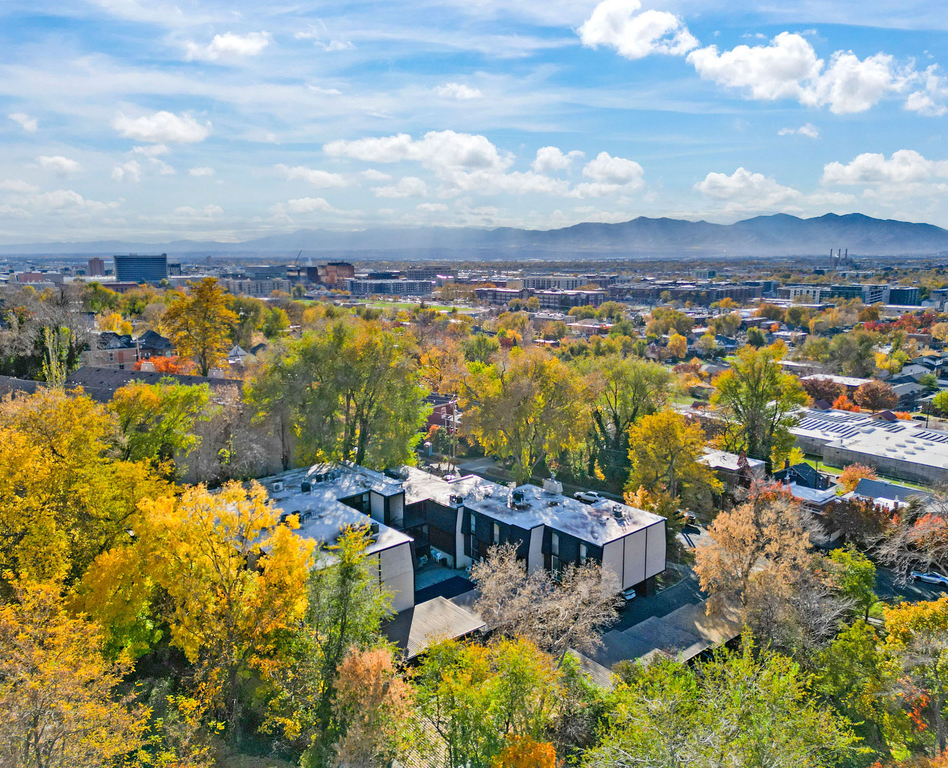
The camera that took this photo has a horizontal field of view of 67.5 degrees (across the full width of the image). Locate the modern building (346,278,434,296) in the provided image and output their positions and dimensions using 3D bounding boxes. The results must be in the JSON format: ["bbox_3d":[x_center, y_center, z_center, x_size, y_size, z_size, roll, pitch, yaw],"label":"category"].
[{"bbox_3d":[-111.160,-135.300,994.950,122.000,21.400,35.000,3,11,15],"label":"modern building"}]

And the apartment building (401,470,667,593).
[{"bbox_3d":[4.810,17.500,87.180,16.500,7.800,33.800,-9,14,-40],"label":"apartment building"}]

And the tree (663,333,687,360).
[{"bbox_3d":[105.963,-19.698,373.369,10.991,13.766,10.991,0,10,0],"label":"tree"}]

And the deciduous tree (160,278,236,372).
[{"bbox_3d":[-58.780,-11.950,152.030,15.850,21.890,15.850,0,11,0],"label":"deciduous tree"}]

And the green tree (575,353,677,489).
[{"bbox_3d":[22.947,6.071,107.541,14.844,20.062,14.101,0,10,0],"label":"green tree"}]

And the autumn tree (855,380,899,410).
[{"bbox_3d":[137.760,3.790,243.000,15.060,11.520,15.060,0,11,0],"label":"autumn tree"}]

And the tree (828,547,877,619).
[{"bbox_3d":[42.230,22.240,79.010,5.560,8.840,5.560,0,11,0],"label":"tree"}]

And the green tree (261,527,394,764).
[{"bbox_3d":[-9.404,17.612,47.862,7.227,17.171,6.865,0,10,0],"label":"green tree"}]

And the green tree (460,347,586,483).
[{"bbox_3d":[7.575,4.914,108.650,19.282,20.541,17.353,0,10,0],"label":"green tree"}]

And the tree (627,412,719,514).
[{"bbox_3d":[28.551,11.328,101.610,13.453,14.847,12.780,0,10,0],"label":"tree"}]

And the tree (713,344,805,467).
[{"bbox_3d":[60.120,4.980,150.040,20.290,27.680,20.290,0,11,0],"label":"tree"}]

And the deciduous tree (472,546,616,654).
[{"bbox_3d":[6.518,20.414,63.832,13.306,12.127,11.975,0,10,0],"label":"deciduous tree"}]

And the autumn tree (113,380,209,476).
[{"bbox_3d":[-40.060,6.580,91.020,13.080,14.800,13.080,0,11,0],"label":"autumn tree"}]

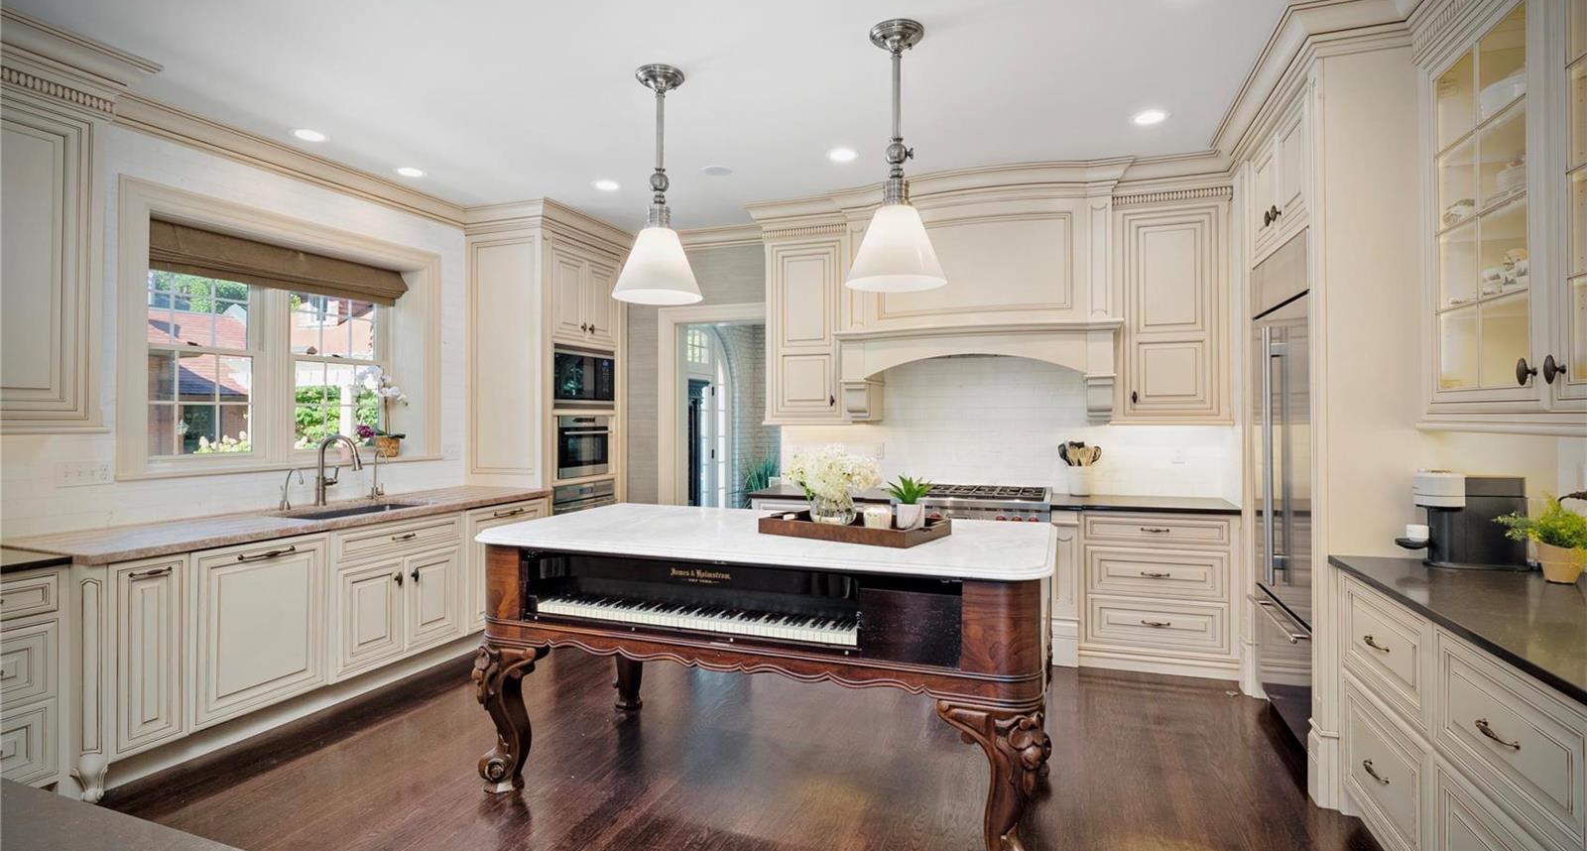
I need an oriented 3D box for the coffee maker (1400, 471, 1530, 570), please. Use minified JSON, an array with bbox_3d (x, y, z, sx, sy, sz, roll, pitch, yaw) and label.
[{"bbox_3d":[2.245,0.314,2.386,0.345,0.313,0.140,0,0,13],"label":"coffee maker"}]

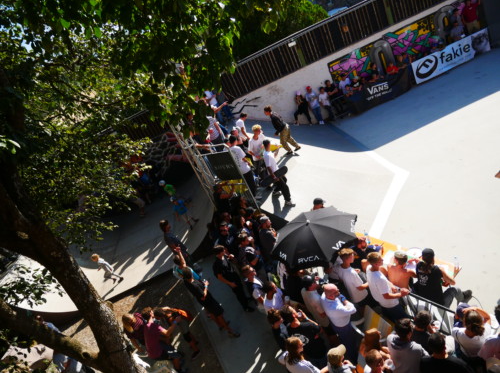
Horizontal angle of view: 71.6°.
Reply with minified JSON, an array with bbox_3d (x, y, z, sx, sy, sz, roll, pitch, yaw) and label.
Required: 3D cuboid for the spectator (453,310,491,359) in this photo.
[{"bbox_3d":[2.737,2.009,4.124,0.580,1.640,0.500,-18,25,16],"label":"spectator"}]

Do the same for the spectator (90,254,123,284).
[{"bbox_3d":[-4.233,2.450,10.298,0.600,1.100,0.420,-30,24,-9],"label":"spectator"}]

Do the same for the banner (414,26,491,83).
[{"bbox_3d":[8.137,-5.249,14.000,2.930,0.900,0.060,-24,23,6],"label":"banner"}]

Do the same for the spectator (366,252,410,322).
[{"bbox_3d":[2.233,1.583,5.205,0.600,1.700,0.520,-26,23,0],"label":"spectator"}]

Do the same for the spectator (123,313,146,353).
[{"bbox_3d":[-2.040,2.851,6.460,0.500,1.100,0.650,0,34,45],"label":"spectator"}]

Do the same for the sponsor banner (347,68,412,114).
[{"bbox_3d":[5.501,-3.978,14.522,2.750,1.060,0.450,-24,24,5],"label":"sponsor banner"}]

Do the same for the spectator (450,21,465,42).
[{"bbox_3d":[9.067,-6.302,15.044,0.500,1.640,0.400,-24,24,5],"label":"spectator"}]

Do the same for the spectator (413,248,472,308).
[{"bbox_3d":[2.954,1.400,5.323,0.760,1.320,0.580,-39,26,-27],"label":"spectator"}]

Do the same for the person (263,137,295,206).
[{"bbox_3d":[0.657,-0.360,8.721,0.650,1.720,0.550,-26,23,0],"label":"person"}]

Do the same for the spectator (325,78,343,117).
[{"bbox_3d":[3.646,-3.714,14.826,0.550,1.740,0.420,-39,26,-27],"label":"spectator"}]

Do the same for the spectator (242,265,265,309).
[{"bbox_3d":[0.307,1.936,5.637,0.400,1.740,0.520,-26,23,0],"label":"spectator"}]

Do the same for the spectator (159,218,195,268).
[{"bbox_3d":[-1.518,1.443,7.982,0.420,1.720,0.500,-22,23,9],"label":"spectator"}]

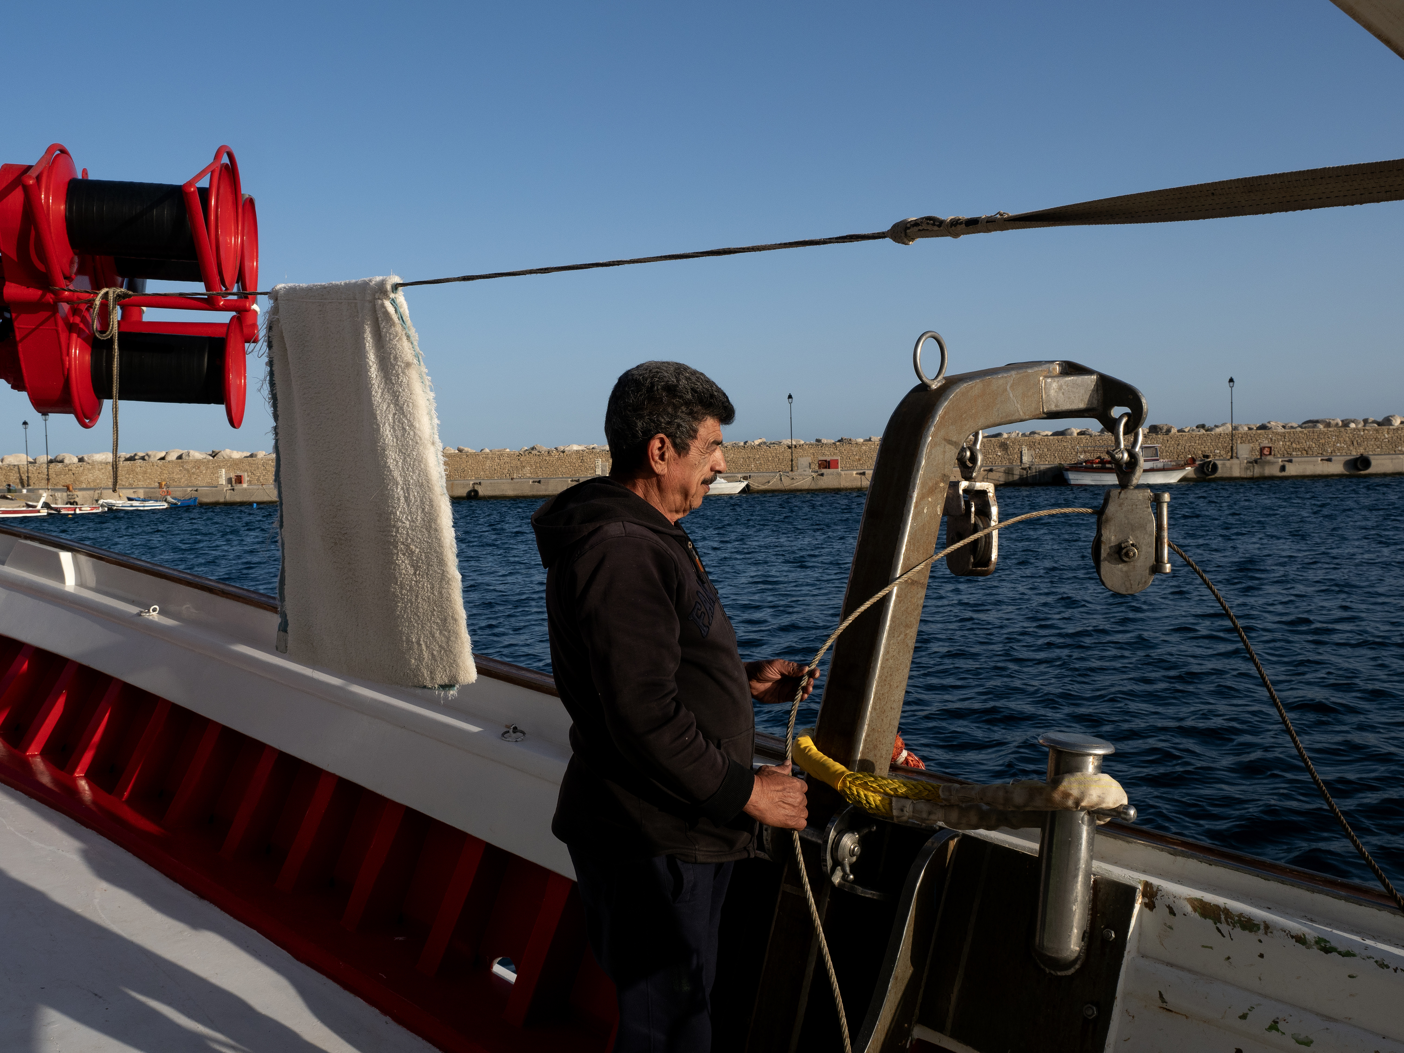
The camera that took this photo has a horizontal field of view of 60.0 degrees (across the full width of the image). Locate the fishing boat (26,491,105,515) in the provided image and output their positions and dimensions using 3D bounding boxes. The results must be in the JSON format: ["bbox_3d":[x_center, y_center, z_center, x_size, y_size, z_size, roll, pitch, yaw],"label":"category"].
[{"bbox_3d":[-38.201,-1.441,73.000,4.600,1.300,1.700,-1,4,11],"label":"fishing boat"}]

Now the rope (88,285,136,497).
[{"bbox_3d":[-1.867,-0.429,3.850,0.080,0.650,0.110,2,5,45],"label":"rope"}]

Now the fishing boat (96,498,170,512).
[{"bbox_3d":[-35.090,-1.366,75.000,4.200,0.850,1.600,-1,4,11],"label":"fishing boat"}]

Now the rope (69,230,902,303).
[{"bbox_3d":[-1.021,-0.599,3.003,0.030,0.070,3.680,-5,10,-44],"label":"rope"}]

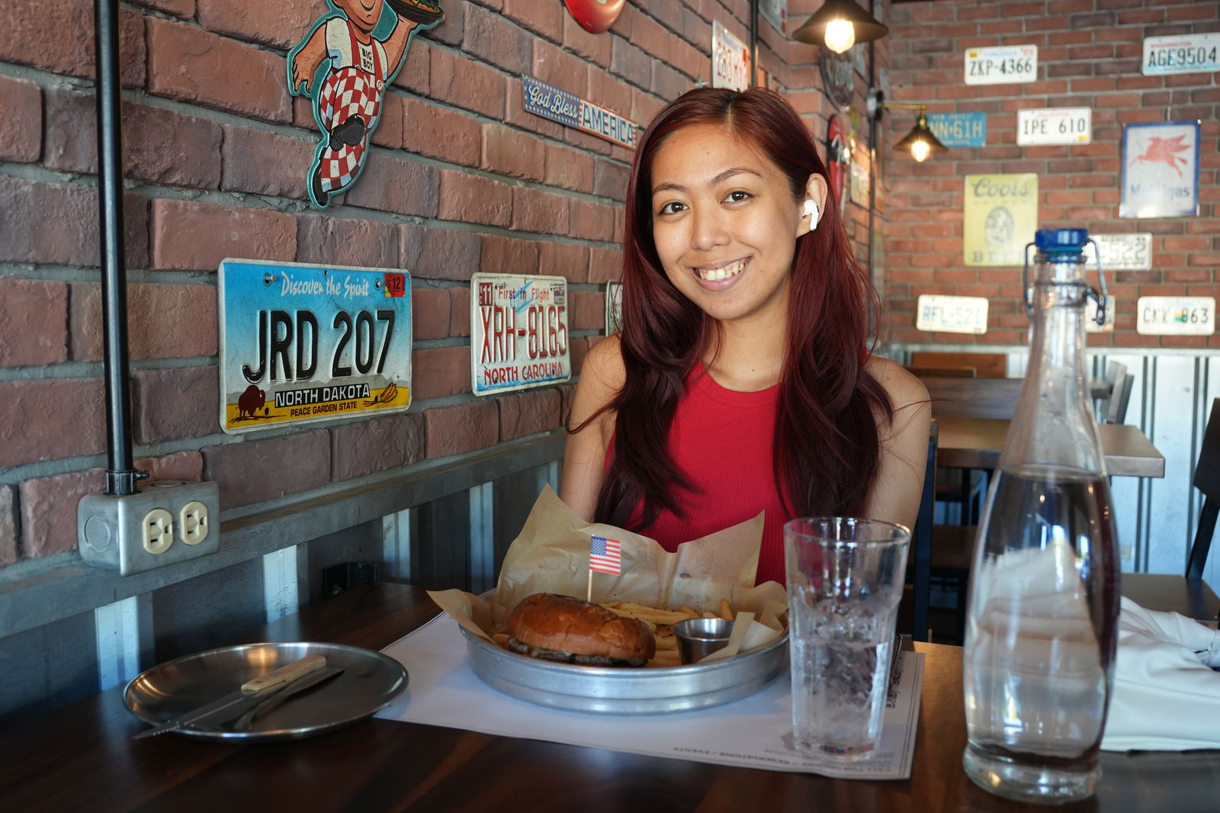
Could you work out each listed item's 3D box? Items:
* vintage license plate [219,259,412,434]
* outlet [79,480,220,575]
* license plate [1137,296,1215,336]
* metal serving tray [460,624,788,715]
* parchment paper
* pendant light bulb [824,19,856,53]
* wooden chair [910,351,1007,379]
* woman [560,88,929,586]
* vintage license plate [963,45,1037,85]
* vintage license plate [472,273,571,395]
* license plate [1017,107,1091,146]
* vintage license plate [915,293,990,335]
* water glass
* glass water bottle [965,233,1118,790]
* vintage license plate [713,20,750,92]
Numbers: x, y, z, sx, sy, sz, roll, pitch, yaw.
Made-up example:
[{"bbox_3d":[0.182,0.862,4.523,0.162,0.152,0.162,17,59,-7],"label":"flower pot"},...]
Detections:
[{"bbox_3d":[-0.274,-0.061,1.052,0.010,0.153,0.305,2,5,22],"label":"vintage license plate"},{"bbox_3d":[-0.350,0.090,0.829,0.042,0.058,0.105,2,6,22],"label":"outlet"},{"bbox_3d":[2.446,-0.390,4.680,0.305,0.152,0.012,2,6,19],"label":"license plate"},{"bbox_3d":[0.013,0.185,0.867,0.262,0.037,0.262,0,5,0],"label":"metal serving tray"},{"bbox_3d":[0.002,0.144,0.868,0.295,0.117,0.240,1,5,11],"label":"parchment paper"},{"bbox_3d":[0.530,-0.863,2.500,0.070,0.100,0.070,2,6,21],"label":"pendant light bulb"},{"bbox_3d":[1.412,0.211,4.453,0.430,0.850,0.480,2,6,21],"label":"wooden chair"},{"bbox_3d":[0.104,0.301,1.073,0.420,1.250,0.600,1,5,13],"label":"woman"},{"bbox_3d":[1.675,-1.460,4.646,0.305,0.153,0.010,2,6,22],"label":"vintage license plate"},{"bbox_3d":[-0.119,-0.102,1.477,0.012,0.152,0.305,2,6,21],"label":"vintage license plate"},{"bbox_3d":[1.970,-1.237,4.800,0.305,0.152,0.012,2,6,19],"label":"license plate"},{"bbox_3d":[1.520,-0.408,4.809,0.305,0.153,0.010,5,7,21],"label":"vintage license plate"},{"bbox_3d":[0.149,0.148,0.693,0.080,0.144,0.080,2,6,22],"label":"water glass"},{"bbox_3d":[0.265,0.060,0.657,0.095,0.332,0.095,0,5,0],"label":"glass water bottle"},{"bbox_3d":[0.270,-0.743,2.390,0.010,0.153,0.305,2,6,22],"label":"vintage license plate"}]

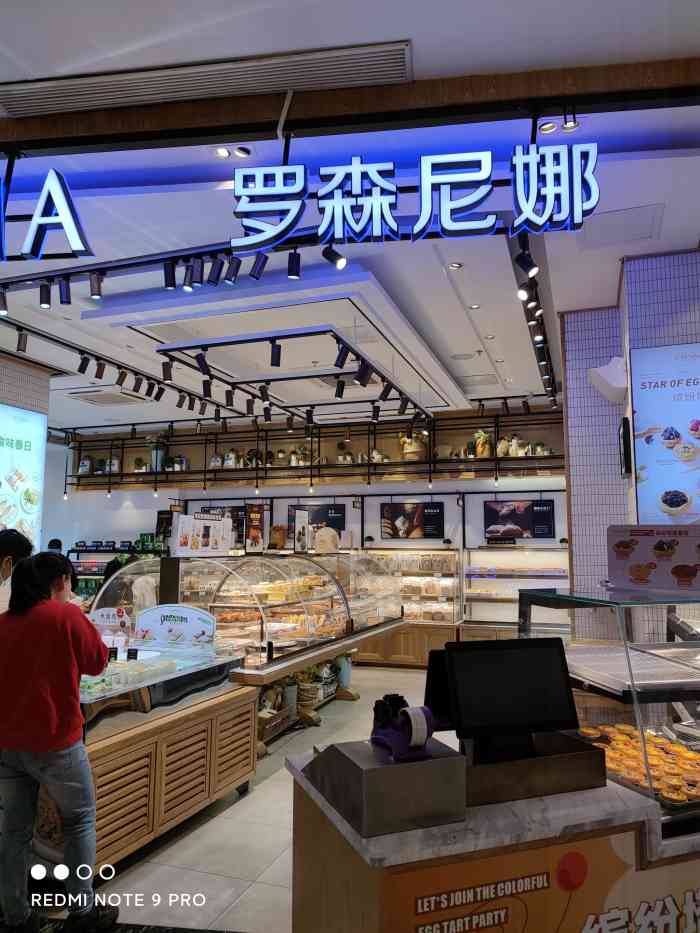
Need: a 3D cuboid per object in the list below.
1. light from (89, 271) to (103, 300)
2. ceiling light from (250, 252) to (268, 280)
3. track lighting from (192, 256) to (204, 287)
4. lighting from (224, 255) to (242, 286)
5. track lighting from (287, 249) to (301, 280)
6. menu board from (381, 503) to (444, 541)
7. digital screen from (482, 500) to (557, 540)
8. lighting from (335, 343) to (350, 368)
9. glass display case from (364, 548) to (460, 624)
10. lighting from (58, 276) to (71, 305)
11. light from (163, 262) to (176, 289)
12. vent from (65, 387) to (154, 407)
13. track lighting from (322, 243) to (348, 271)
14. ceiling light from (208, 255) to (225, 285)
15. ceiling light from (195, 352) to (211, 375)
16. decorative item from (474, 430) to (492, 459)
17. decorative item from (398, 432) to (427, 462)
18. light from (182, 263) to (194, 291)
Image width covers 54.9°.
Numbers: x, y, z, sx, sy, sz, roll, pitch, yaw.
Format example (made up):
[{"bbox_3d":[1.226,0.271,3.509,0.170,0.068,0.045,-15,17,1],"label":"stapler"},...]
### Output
[{"bbox_3d":[-1.658,-1.177,4.394,0.068,0.155,0.068,-2,-8,19],"label":"light"},{"bbox_3d":[-0.620,-1.361,4.602,0.075,0.170,0.075,27,5,26],"label":"ceiling light"},{"bbox_3d":[-0.929,-1.201,4.139,0.068,0.150,0.068,1,-1,20],"label":"track lighting"},{"bbox_3d":[-0.805,-1.354,4.656,0.075,0.180,0.075,20,-2,15],"label":"lighting"},{"bbox_3d":[-0.375,-1.357,4.536,0.076,0.185,0.076,-1,-7,19],"label":"track lighting"},{"bbox_3d":[0.885,0.772,9.559,0.911,0.501,0.030,-2,-8,19],"label":"menu board"},{"bbox_3d":[2.279,0.717,9.072,0.915,0.505,0.030,-2,-8,19],"label":"digital screen"},{"bbox_3d":[-0.053,-0.878,5.428,0.075,0.175,0.075,23,1,21],"label":"lighting"},{"bbox_3d":[0.851,1.646,9.331,1.360,0.990,0.480,-2,-8,19],"label":"glass display case"},{"bbox_3d":[-2.126,-1.311,5.032,0.075,0.180,0.075,-6,-1,19],"label":"lighting"},{"bbox_3d":[-1.125,-1.192,4.207,0.068,0.150,0.068,-2,-8,19],"label":"light"},{"bbox_3d":[-3.314,-0.952,9.268,0.900,0.060,0.900,-2,-8,19],"label":"vent"},{"bbox_3d":[-0.104,-1.396,4.499,0.170,0.078,0.078,-3,-8,29],"label":"track lighting"},{"bbox_3d":[-0.815,-1.188,4.097,0.068,0.150,0.068,15,9,21],"label":"ceiling light"},{"bbox_3d":[-1.099,-0.761,5.029,0.068,0.150,0.068,-22,2,16],"label":"ceiling light"},{"bbox_3d":[1.837,-0.311,9.307,0.210,0.360,0.200,-2,-8,19],"label":"decorative item"},{"bbox_3d":[0.915,-0.276,9.784,0.360,0.420,0.270,-2,-8,19],"label":"decorative item"},{"bbox_3d":[-1.126,-1.319,4.722,0.066,0.170,0.066,4,-9,20],"label":"light"}]

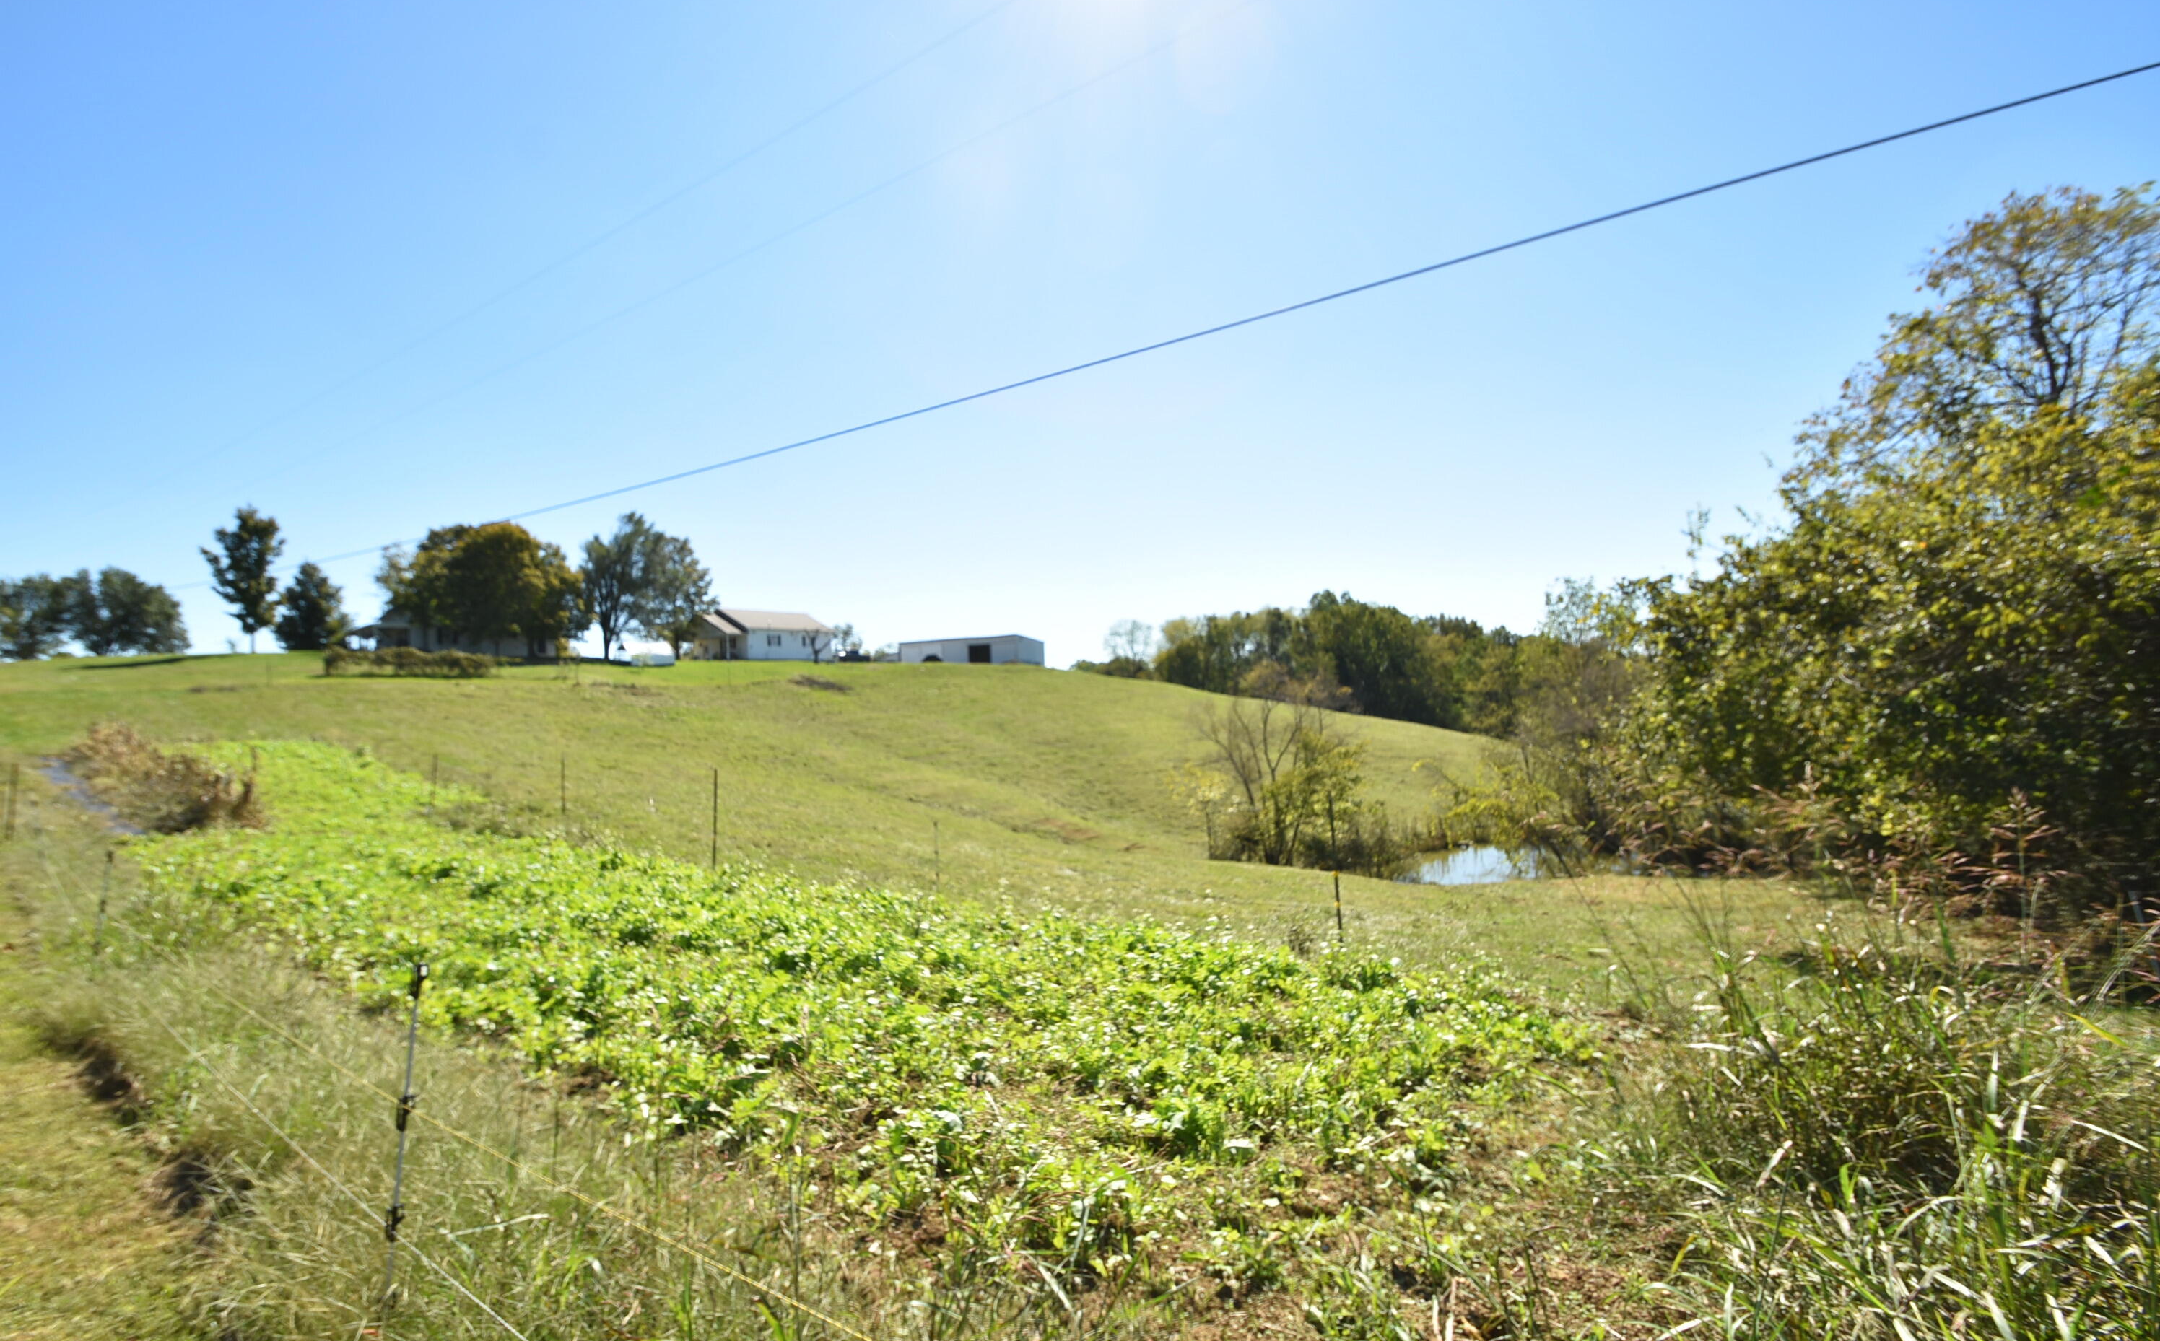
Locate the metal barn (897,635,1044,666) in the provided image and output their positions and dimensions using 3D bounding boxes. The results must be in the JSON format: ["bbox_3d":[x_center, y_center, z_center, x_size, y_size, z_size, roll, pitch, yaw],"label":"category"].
[{"bbox_3d":[-14.380,-1.830,119.850,17.300,4.350,8.150,-3,-2,21],"label":"metal barn"}]

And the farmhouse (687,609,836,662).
[{"bbox_3d":[-33.600,-3.340,94.400,9.700,5.700,13.150,-4,-2,35],"label":"farmhouse"}]

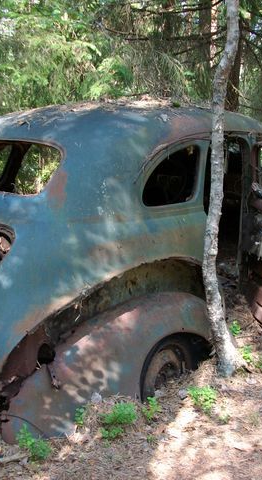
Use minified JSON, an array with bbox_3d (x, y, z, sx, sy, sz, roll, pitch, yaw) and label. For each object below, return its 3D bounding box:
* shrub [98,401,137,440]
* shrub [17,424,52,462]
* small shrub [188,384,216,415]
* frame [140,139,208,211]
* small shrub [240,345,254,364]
[{"bbox_3d":[-0.059,0.771,2.575,0.165,0.143,0.150,0,9,-1],"label":"shrub"},{"bbox_3d":[-0.391,0.811,2.409,0.132,0.119,0.130,-2,9,-10],"label":"shrub"},{"bbox_3d":[0.339,0.747,2.813,0.136,0.117,0.130,1,9,7],"label":"small shrub"},{"bbox_3d":[0.247,-0.372,3.364,0.090,0.410,0.560,1,8,37],"label":"frame"},{"bbox_3d":[0.667,0.657,3.423,0.077,0.101,0.080,2,9,11],"label":"small shrub"}]

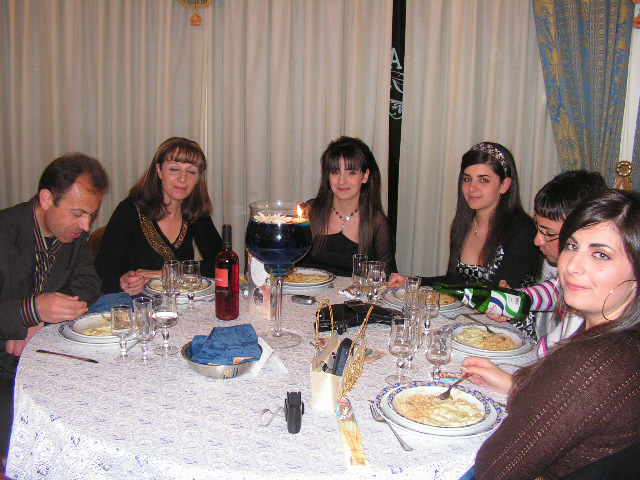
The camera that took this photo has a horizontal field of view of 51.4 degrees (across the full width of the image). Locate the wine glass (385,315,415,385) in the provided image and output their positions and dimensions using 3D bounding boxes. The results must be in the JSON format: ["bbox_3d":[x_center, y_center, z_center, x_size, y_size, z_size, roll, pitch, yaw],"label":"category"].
[{"bbox_3d":[0.200,0.267,1.627,0.070,0.165,0.070,1,12,0],"label":"wine glass"}]

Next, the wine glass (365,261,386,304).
[{"bbox_3d":[0.192,0.142,2.253,0.065,0.138,0.065,1,12,0],"label":"wine glass"}]

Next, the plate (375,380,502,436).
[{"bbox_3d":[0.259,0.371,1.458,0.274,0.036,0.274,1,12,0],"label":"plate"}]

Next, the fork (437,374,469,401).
[{"bbox_3d":[0.305,0.299,1.440,0.185,0.022,0.025,-39,23,-13],"label":"fork"}]

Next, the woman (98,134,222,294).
[{"bbox_3d":[-0.568,0.258,2.587,0.540,1.290,0.750,-4,11,-29],"label":"woman"}]

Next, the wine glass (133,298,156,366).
[{"bbox_3d":[-0.454,0.233,1.719,0.057,0.166,0.057,1,12,0],"label":"wine glass"}]

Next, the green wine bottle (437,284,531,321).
[{"bbox_3d":[0.478,0.171,1.990,0.300,0.086,0.086,13,0,21],"label":"green wine bottle"}]

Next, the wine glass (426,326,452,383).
[{"bbox_3d":[0.290,0.282,1.588,0.064,0.150,0.064,2,10,0],"label":"wine glass"}]

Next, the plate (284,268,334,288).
[{"bbox_3d":[-0.070,0.157,2.507,0.242,0.042,0.242,2,10,0],"label":"plate"}]

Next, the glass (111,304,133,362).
[{"bbox_3d":[-0.514,0.241,1.735,0.056,0.141,0.056,1,12,0],"label":"glass"}]

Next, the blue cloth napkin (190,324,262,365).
[{"bbox_3d":[-0.237,0.261,1.666,0.172,0.073,0.150,-2,13,-12],"label":"blue cloth napkin"}]

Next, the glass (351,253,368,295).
[{"bbox_3d":[0.147,0.130,2.259,0.058,0.157,0.058,1,12,0],"label":"glass"}]

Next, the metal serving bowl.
[{"bbox_3d":[-0.241,0.303,1.639,0.200,0.062,0.200,2,10,0],"label":"metal serving bowl"}]

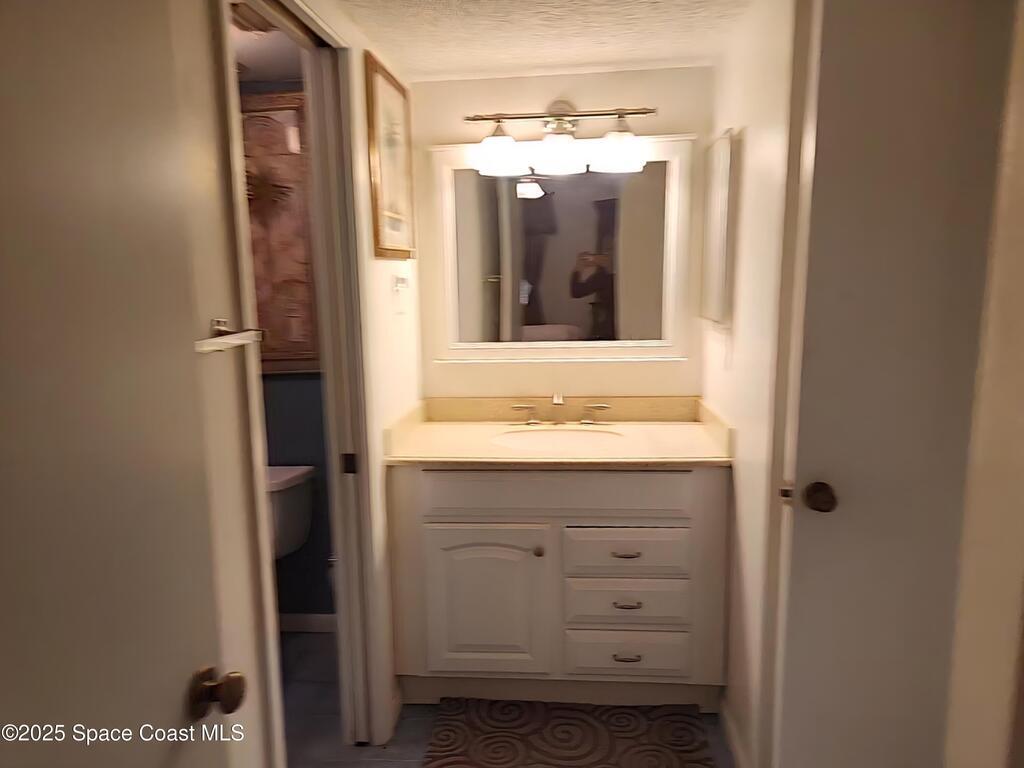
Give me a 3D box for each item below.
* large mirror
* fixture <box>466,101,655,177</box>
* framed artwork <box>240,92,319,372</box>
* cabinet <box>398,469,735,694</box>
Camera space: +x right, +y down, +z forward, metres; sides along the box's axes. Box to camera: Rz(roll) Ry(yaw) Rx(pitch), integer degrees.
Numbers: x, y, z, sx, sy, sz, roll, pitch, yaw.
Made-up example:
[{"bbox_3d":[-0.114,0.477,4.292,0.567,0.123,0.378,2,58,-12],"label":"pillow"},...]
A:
[{"bbox_3d":[0.174,-0.476,2.508,0.780,0.648,0.029,0,9,5],"label":"large mirror"},{"bbox_3d":[0.167,-0.857,2.360,0.646,0.282,0.198,0,9,5],"label":"fixture"},{"bbox_3d":[-0.934,-0.556,2.592,0.401,1.041,0.034,0,9,5],"label":"framed artwork"},{"bbox_3d":[0.165,0.650,2.442,1.077,0.874,0.529,0,9,5],"label":"cabinet"}]

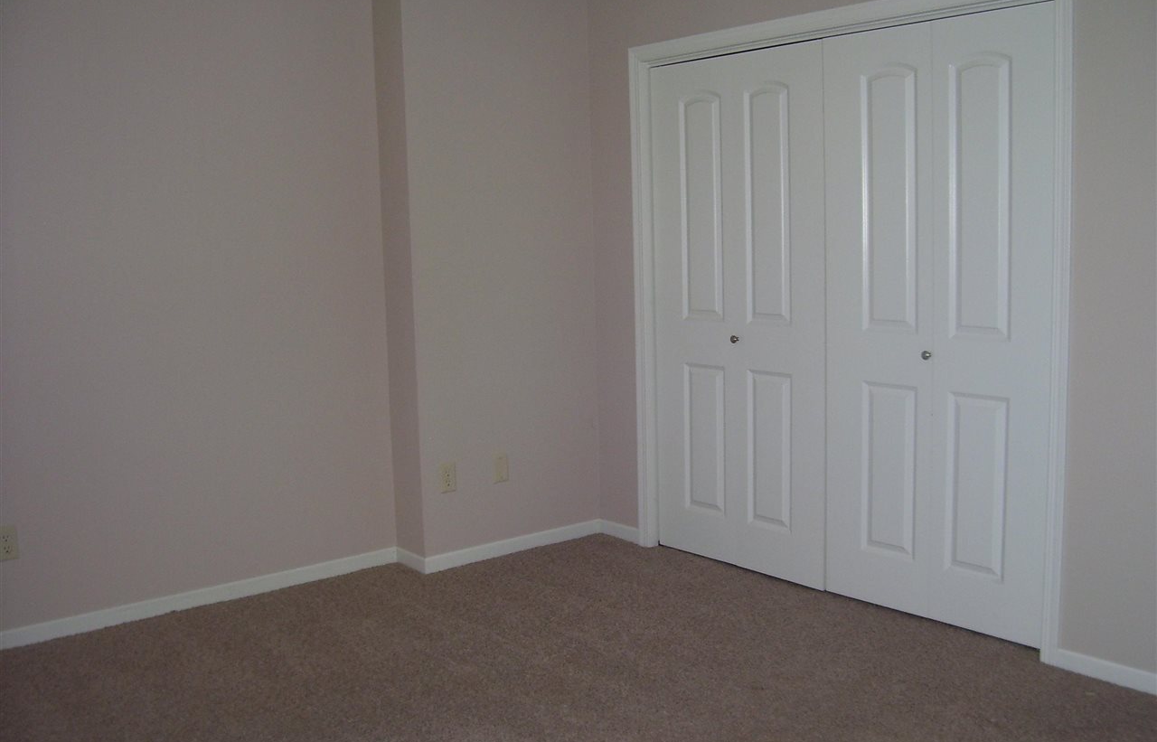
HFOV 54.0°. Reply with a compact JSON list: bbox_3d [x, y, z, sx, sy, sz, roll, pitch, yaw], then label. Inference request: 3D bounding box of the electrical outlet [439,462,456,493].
[{"bbox_3d":[-0.524,0.428,4.571,0.074,0.119,0.020,-7,9,-39],"label":"electrical outlet"}]

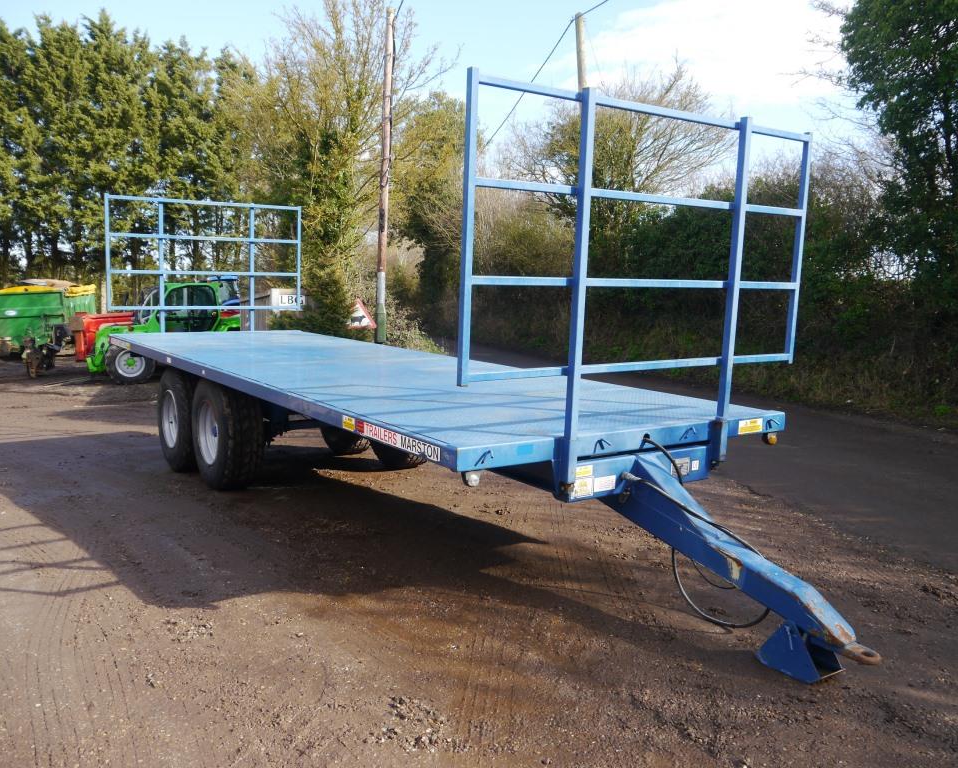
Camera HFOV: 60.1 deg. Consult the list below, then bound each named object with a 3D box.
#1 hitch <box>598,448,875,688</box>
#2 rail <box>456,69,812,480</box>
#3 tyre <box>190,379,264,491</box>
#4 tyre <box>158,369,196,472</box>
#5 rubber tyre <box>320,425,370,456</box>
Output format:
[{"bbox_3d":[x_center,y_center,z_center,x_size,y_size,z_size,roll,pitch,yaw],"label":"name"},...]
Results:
[{"bbox_3d":[1.245,0.860,4.109,0.270,0.842,1.587,-4,6,-34],"label":"hitch"},{"bbox_3d":[0.938,-0.459,4.338,2.420,1.910,0.060,-4,9,-34],"label":"rail"},{"bbox_3d":[-2.274,0.428,7.503,0.365,1.065,1.065,-4,6,-34],"label":"tyre"},{"bbox_3d":[-3.006,0.376,8.565,0.365,1.065,1.065,-4,6,-34],"label":"tyre"},{"bbox_3d":[-1.481,0.293,9.614,0.365,1.065,1.065,-4,6,-34],"label":"rubber tyre"}]

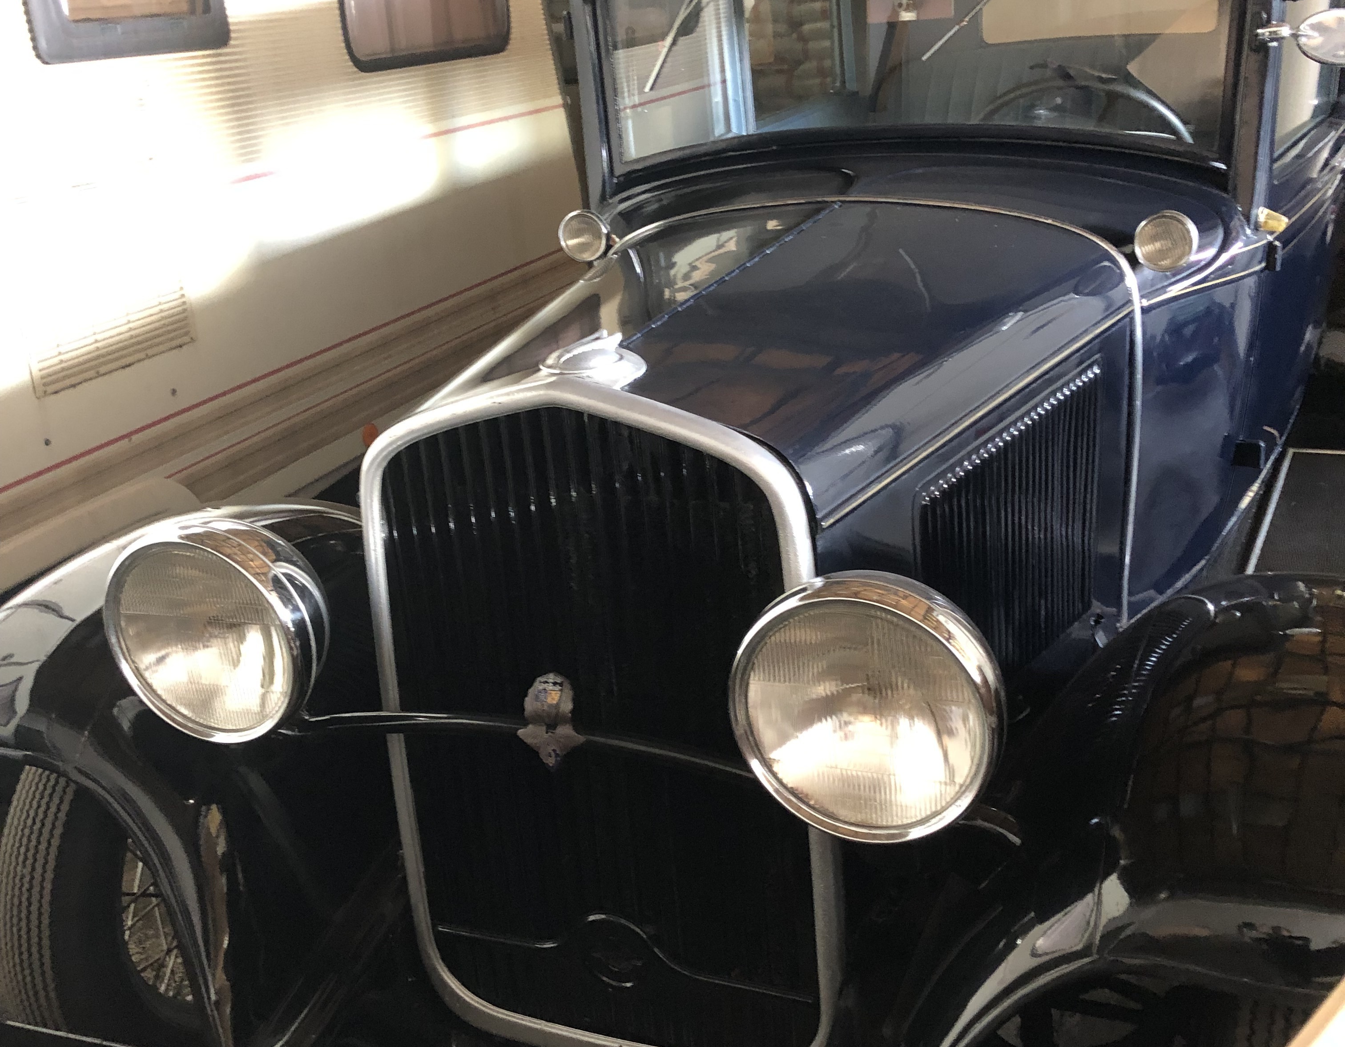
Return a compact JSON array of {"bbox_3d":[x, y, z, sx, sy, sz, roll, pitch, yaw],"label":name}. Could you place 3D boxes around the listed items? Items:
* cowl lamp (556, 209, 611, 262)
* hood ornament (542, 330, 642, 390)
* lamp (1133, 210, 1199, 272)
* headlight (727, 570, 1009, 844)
[{"bbox_3d":[-0.155,-0.544,2.739,0.094,0.094,0.095,4,21,20],"label":"cowl lamp"},{"bbox_3d":[-0.083,-0.173,1.556,0.113,0.045,0.112,4,22,21],"label":"hood ornament"},{"bbox_3d":[0.810,-0.469,2.388,0.094,0.094,0.095,4,21,20],"label":"lamp"},{"bbox_3d":[0.186,0.148,1.309,0.237,0.237,0.170,4,21,20],"label":"headlight"}]

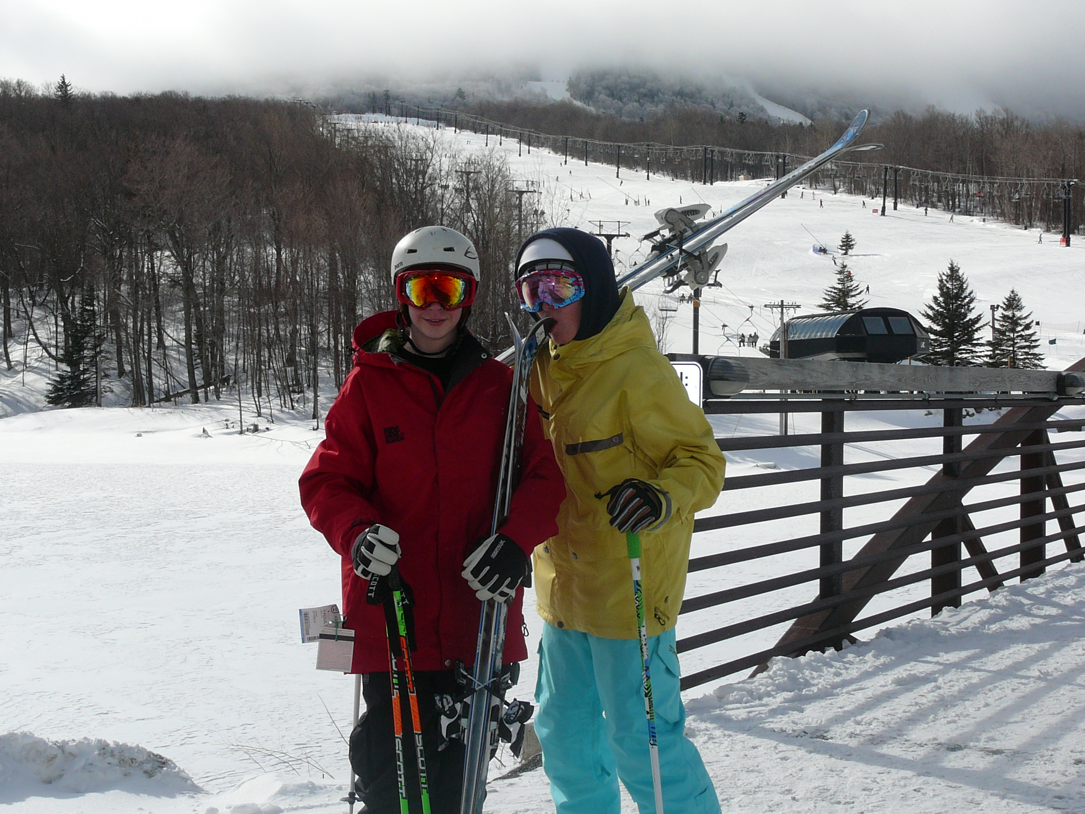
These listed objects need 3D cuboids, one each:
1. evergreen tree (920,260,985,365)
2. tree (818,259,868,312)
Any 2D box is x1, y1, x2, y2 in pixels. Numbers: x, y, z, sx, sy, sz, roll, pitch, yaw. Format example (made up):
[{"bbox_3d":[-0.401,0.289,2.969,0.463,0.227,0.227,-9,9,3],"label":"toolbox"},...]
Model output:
[{"bbox_3d":[34.500,-7.300,155.000,5.700,9.900,5.700,0,1,0],"label":"evergreen tree"},{"bbox_3d":[29.200,-9.600,180.000,5.500,9.000,5.500,0,1,0],"label":"tree"}]

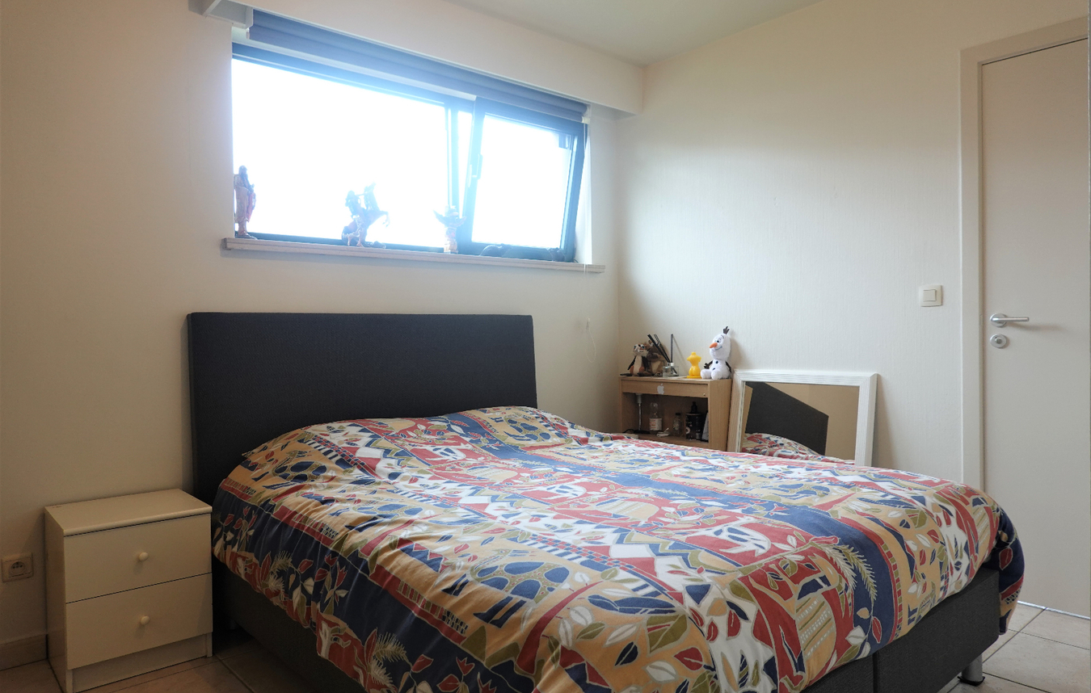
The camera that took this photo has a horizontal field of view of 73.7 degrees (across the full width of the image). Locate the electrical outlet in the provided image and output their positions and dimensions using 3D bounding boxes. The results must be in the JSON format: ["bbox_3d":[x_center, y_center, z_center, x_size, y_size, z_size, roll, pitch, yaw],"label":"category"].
[{"bbox_3d":[-1.660,0.699,2.290,0.079,0.080,0.018,-2,1,-41],"label":"electrical outlet"}]

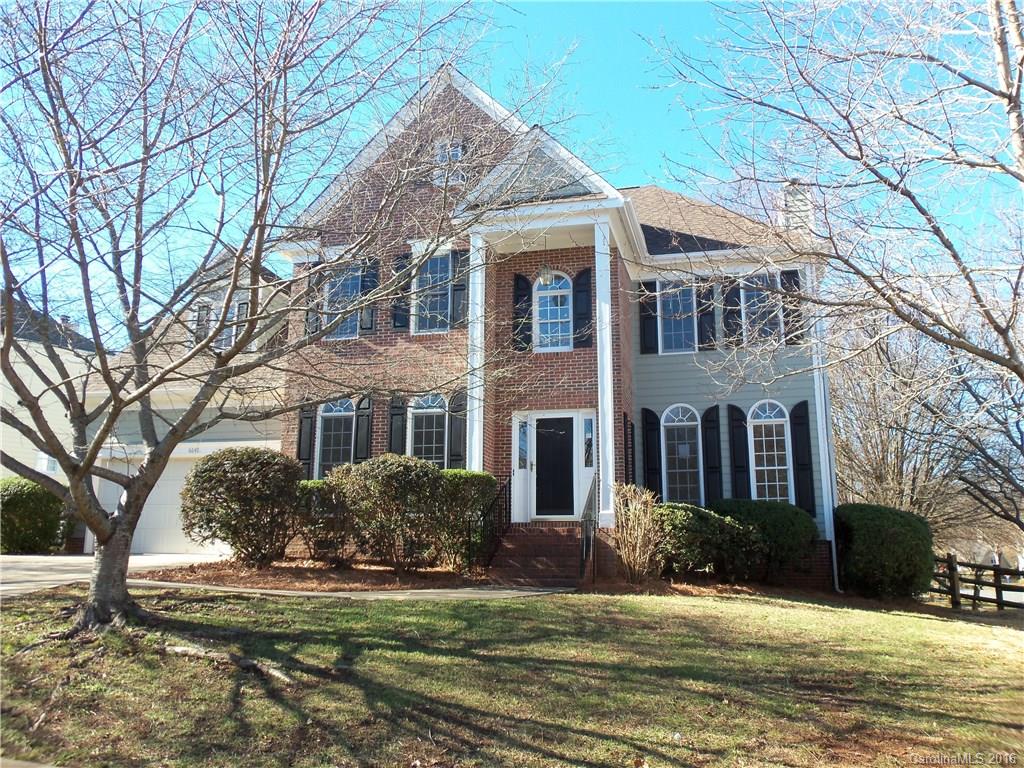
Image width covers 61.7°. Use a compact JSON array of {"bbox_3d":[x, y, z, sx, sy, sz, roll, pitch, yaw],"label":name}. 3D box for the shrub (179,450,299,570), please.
[{"bbox_3d":[-4.667,2.170,15.079,1.950,2.040,1.950,-3,-14,15],"label":"shrub"}]

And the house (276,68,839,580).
[{"bbox_3d":[1.600,-0.565,19.833,11.000,10.150,10.600,-3,-14,15],"label":"house"}]

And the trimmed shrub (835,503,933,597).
[{"bbox_3d":[7.238,3.193,16.505,1.800,1.800,1.800,-3,-14,15],"label":"trimmed shrub"}]

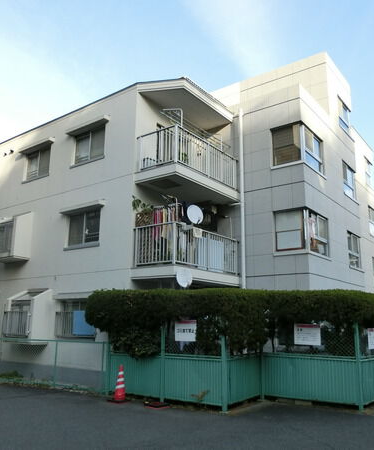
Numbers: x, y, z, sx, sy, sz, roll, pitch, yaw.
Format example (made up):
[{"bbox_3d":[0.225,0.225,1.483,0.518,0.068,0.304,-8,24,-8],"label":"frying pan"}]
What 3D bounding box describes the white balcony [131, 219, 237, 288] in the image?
[{"bbox_3d":[0.121,1.042,13.150,1.550,1.470,3.430,-9,-16,36],"label":"white balcony"}]

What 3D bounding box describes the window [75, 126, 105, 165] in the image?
[{"bbox_3d":[-3.051,-2.479,13.650,1.419,1.044,0.120,-9,-16,36],"label":"window"}]

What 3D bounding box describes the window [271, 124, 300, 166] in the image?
[{"bbox_3d":[3.066,-2.462,13.277,0.935,1.278,0.120,-9,-16,36],"label":"window"}]

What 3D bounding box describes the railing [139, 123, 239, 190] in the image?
[{"bbox_3d":[0.118,-1.770,13.052,1.486,1.027,3.173,-9,-16,36],"label":"railing"}]

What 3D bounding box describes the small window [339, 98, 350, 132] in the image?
[{"bbox_3d":[6.587,-4.453,18.152,0.150,1.320,1.650,-9,-16,36],"label":"small window"}]

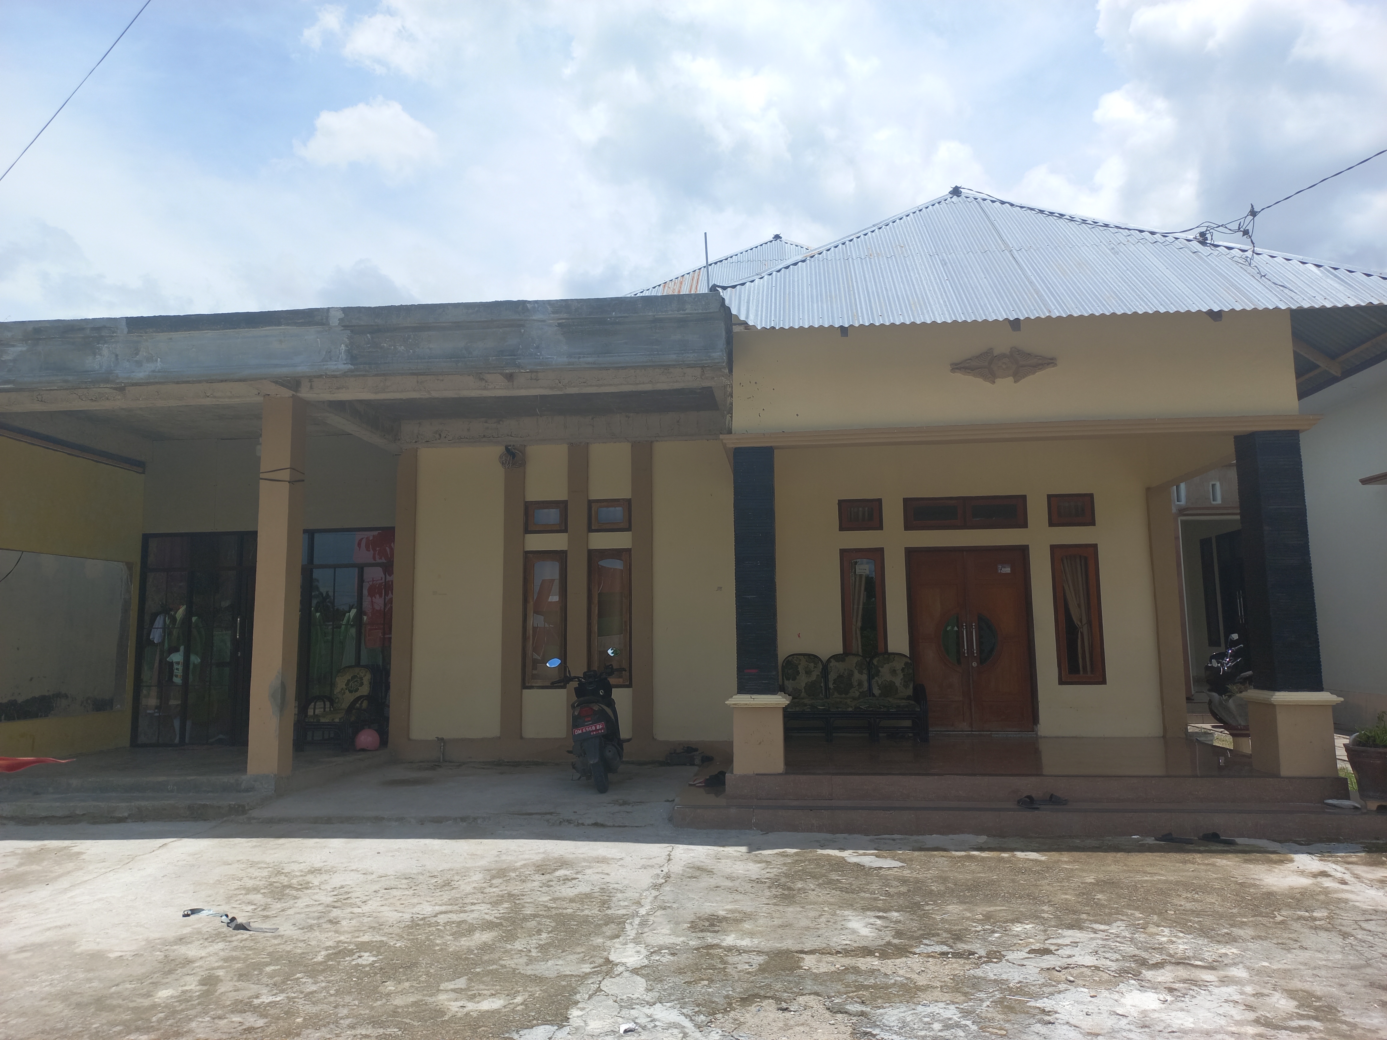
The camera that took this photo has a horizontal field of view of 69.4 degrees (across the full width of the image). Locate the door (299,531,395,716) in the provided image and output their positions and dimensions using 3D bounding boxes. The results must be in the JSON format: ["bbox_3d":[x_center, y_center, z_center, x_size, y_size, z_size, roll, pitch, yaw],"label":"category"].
[{"bbox_3d":[-4.048,1.334,11.606,1.169,2.467,0.092,-1,-7,6],"label":"door"}]

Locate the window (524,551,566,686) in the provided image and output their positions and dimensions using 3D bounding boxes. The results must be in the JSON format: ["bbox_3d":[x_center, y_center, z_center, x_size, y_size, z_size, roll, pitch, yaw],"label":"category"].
[{"bbox_3d":[-1.619,1.093,11.080,0.489,1.510,0.106,-1,-7,6],"label":"window"}]

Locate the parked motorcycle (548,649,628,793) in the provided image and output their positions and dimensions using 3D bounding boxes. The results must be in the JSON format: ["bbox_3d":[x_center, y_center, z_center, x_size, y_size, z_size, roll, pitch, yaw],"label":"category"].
[{"bbox_3d":[-0.923,1.912,9.678,0.740,1.190,1.870,-1,-7,1],"label":"parked motorcycle"}]

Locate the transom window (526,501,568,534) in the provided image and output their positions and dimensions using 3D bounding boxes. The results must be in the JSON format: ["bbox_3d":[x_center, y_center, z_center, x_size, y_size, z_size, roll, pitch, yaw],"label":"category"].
[{"bbox_3d":[-1.635,-0.026,11.219,0.488,0.369,0.106,-1,-7,6],"label":"transom window"}]

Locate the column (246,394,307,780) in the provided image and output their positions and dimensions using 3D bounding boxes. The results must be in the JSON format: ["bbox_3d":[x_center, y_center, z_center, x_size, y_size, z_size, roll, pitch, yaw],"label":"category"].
[{"bbox_3d":[-3.895,0.575,9.421,0.289,3.512,0.303,-1,-7,6],"label":"column"}]

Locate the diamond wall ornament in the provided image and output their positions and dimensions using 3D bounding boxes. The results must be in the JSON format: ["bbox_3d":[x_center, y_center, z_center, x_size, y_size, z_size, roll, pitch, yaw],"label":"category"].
[{"bbox_3d":[2.543,-1.276,8.193,0.848,0.310,0.063,-1,-7,6],"label":"diamond wall ornament"}]

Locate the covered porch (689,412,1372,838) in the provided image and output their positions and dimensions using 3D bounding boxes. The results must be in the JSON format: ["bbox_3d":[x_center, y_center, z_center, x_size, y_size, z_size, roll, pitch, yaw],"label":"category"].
[{"bbox_3d":[2.617,0.973,9.249,4.949,3.103,3.680,-1,-7,6],"label":"covered porch"}]

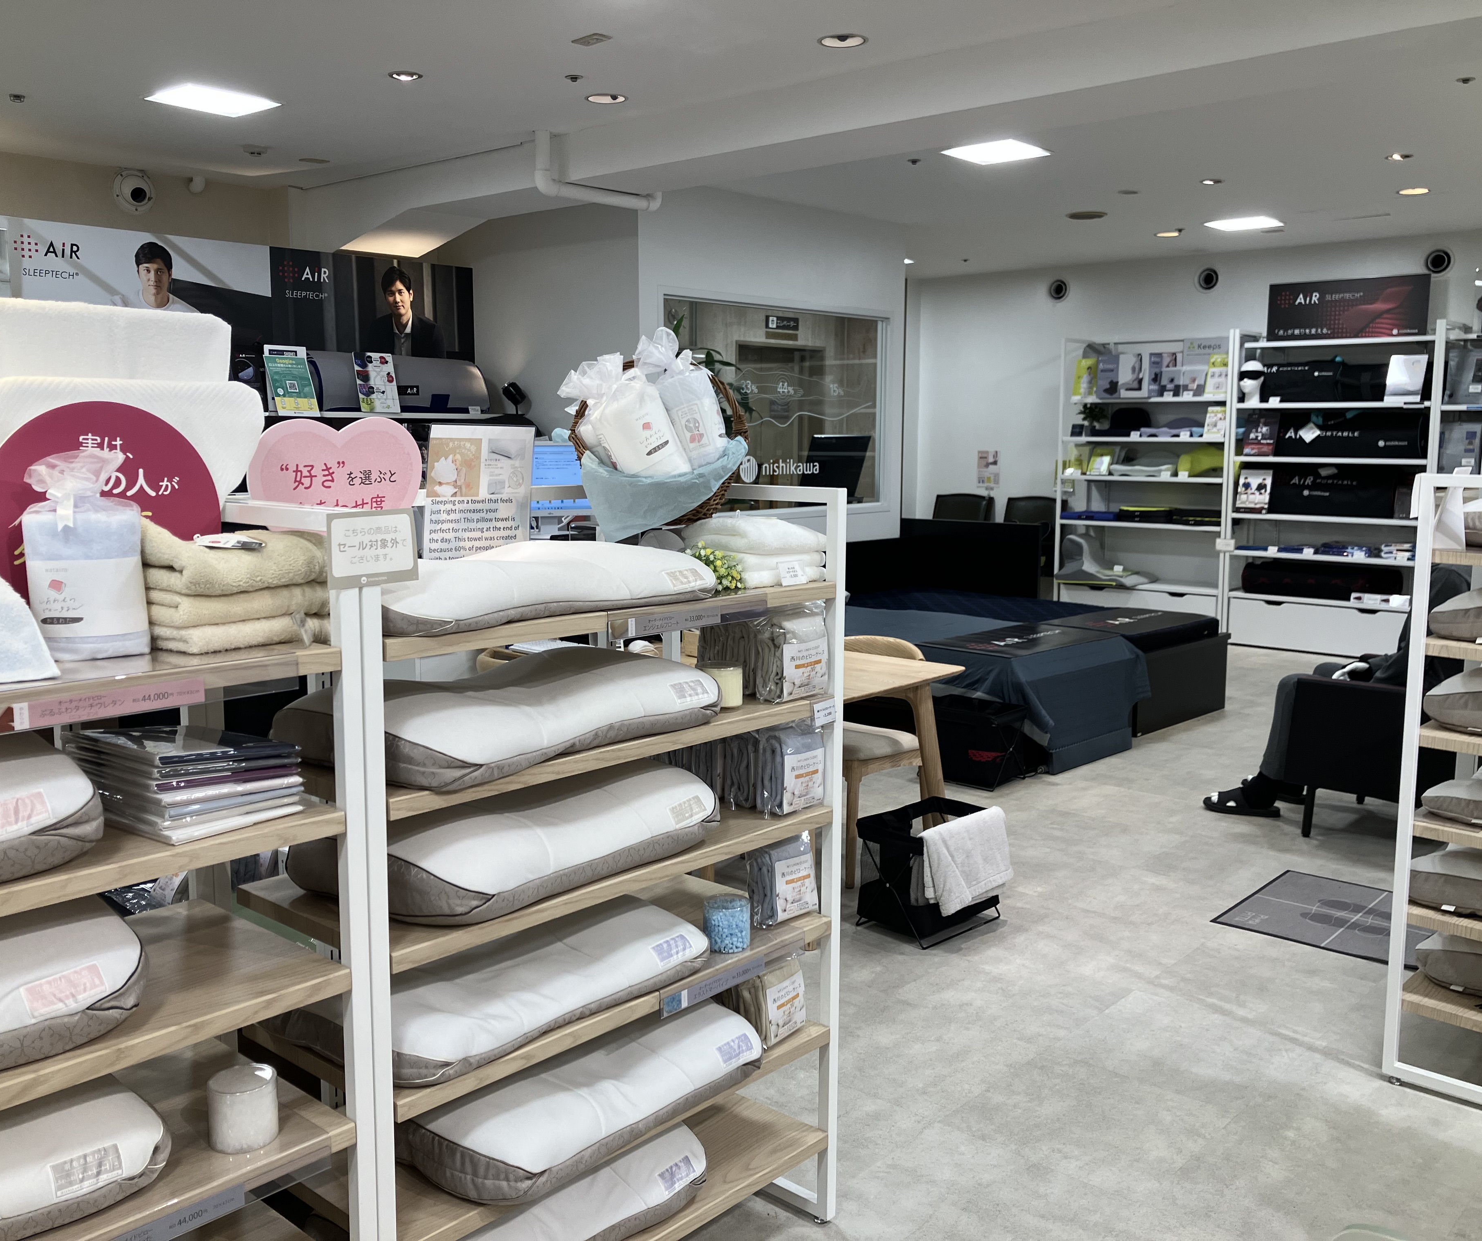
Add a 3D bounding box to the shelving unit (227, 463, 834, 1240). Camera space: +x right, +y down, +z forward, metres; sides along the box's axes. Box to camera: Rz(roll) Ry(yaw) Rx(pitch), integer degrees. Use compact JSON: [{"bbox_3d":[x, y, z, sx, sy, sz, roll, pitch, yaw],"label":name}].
[{"bbox_3d":[-0.287,0.465,2.122,0.392,1.327,0.944,7,10,41],"label":"shelving unit"}]

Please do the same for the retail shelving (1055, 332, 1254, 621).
[{"bbox_3d":[3.114,-1.005,10.098,1.317,2.222,0.476,6,10,39],"label":"retail shelving"}]

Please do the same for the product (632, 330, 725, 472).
[{"bbox_3d":[-0.100,-0.376,2.270,0.090,0.240,0.120,-14,2,26],"label":"product"}]

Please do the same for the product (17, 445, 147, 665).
[{"bbox_3d":[-0.728,-0.076,1.482,0.125,0.225,0.090,-4,9,-30],"label":"product"}]

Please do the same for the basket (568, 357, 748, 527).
[{"bbox_3d":[-0.141,-0.302,2.260,0.300,0.290,0.260,-3,8,-23],"label":"basket"}]

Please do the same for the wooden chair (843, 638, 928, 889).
[{"bbox_3d":[0.336,0.446,4.556,0.500,0.745,0.530,7,10,41],"label":"wooden chair"}]

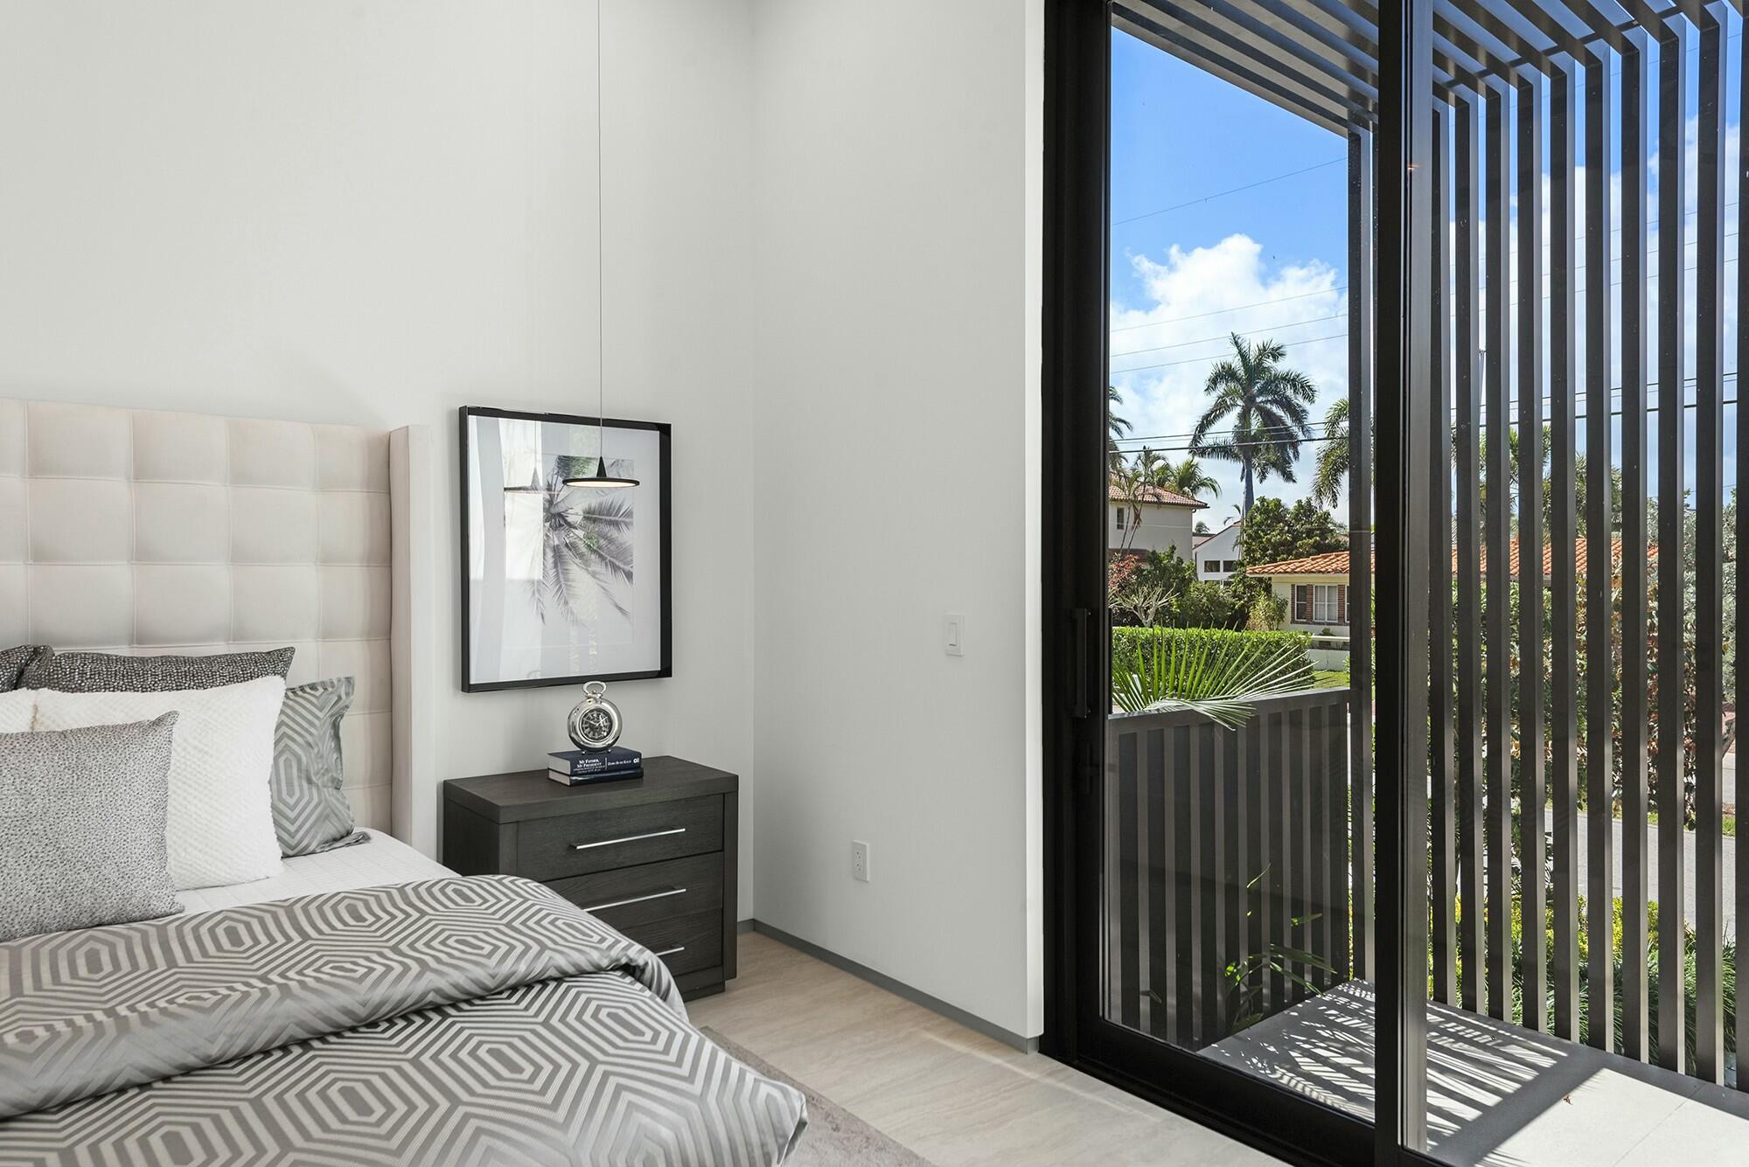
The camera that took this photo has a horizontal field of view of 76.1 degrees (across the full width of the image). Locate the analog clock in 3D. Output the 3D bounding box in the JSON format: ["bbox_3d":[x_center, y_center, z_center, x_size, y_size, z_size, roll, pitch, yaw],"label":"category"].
[{"bbox_3d":[-0.850,0.406,3.405,0.158,0.214,0.065,0,1,-30],"label":"analog clock"}]

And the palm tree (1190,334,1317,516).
[{"bbox_3d":[18.319,-4.748,54.000,6.200,14.600,6.200,0,1,19],"label":"palm tree"}]

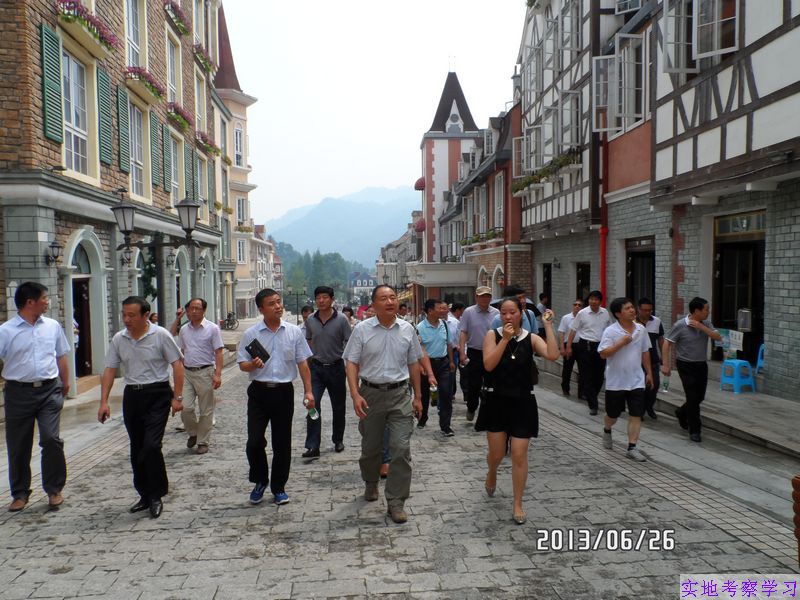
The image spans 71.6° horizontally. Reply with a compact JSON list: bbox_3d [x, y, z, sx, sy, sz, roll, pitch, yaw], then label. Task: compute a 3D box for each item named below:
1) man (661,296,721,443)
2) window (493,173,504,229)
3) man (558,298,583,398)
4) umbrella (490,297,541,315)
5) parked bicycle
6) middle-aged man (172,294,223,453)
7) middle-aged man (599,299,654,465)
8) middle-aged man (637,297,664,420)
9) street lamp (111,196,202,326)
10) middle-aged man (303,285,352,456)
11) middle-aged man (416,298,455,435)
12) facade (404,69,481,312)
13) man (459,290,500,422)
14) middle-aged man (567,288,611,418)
[{"bbox_3d":[3.352,0.802,6.400,0.600,1.660,0.500,-2,3,-20],"label":"man"},{"bbox_3d":[3.982,-3.962,22.200,0.200,2.220,1.550,-1,3,-1],"label":"window"},{"bbox_3d":[2.989,0.831,9.500,0.520,1.700,0.420,0,2,9],"label":"man"},{"bbox_3d":[1.967,0.140,9.700,0.980,0.500,0.980,-1,2,0],"label":"umbrella"},{"bbox_3d":[-9.807,1.212,32.000,1.600,1.030,0.550,1,3,37],"label":"parked bicycle"},{"bbox_3d":[-2.154,0.798,5.900,0.540,1.650,0.460,-1,2,-9],"label":"middle-aged man"},{"bbox_3d":[2.317,0.827,5.700,0.540,1.670,0.500,-1,3,-5],"label":"middle-aged man"},{"bbox_3d":[3.427,0.800,7.650,0.520,1.690,0.420,0,2,14],"label":"middle-aged man"},{"bbox_3d":[-4.524,-0.275,10.500,1.700,3.380,0.460,0,2,6],"label":"street lamp"},{"bbox_3d":[-0.739,0.728,5.650,0.500,1.730,0.460,-1,2,-3],"label":"middle-aged man"},{"bbox_3d":[0.432,0.815,6.750,0.500,1.670,0.480,-2,3,-22],"label":"middle-aged man"},{"bbox_3d":[3.404,-8.408,45.500,6.000,20.000,5.500,-1,3,-1],"label":"facade"},{"bbox_3d":[1.038,0.707,7.200,0.560,1.740,0.450,-1,3,3],"label":"man"},{"bbox_3d":[2.596,0.719,7.600,0.600,1.700,0.450,0,3,5],"label":"middle-aged man"}]

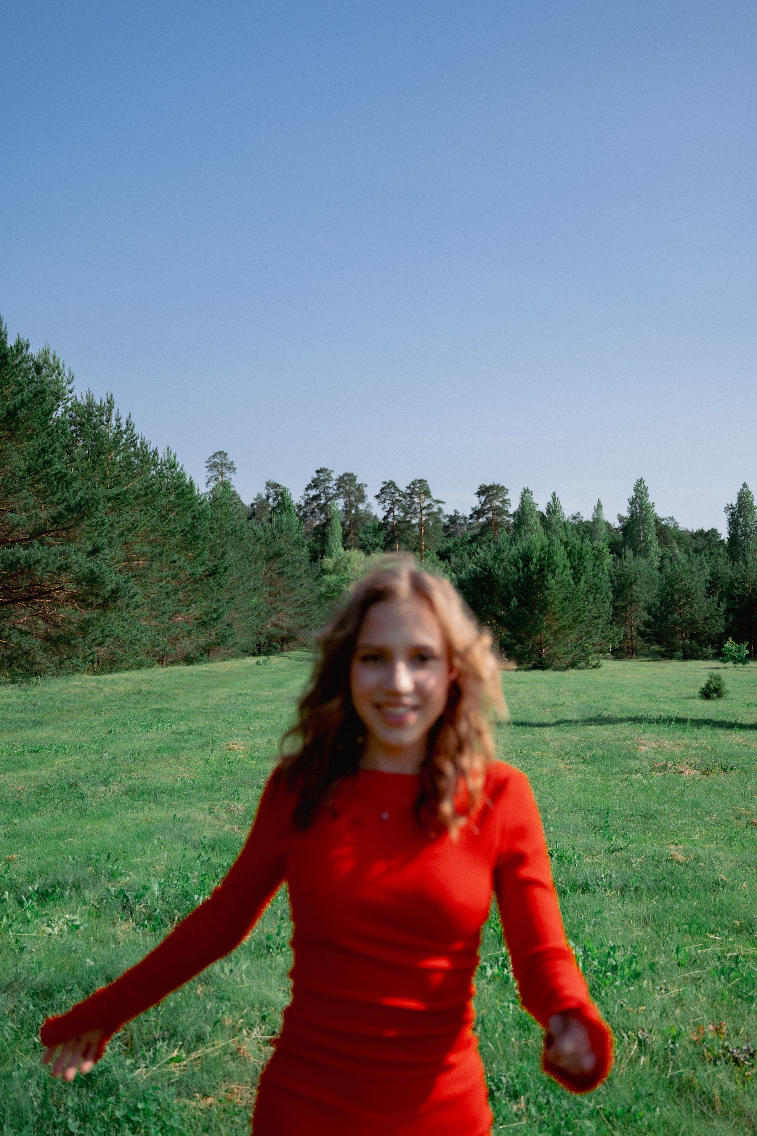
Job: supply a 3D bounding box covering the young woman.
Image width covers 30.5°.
[{"bbox_3d":[-0.080,0.810,1.790,0.710,1.650,0.500,0,-3,4],"label":"young woman"}]

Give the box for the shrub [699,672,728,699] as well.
[{"bbox_3d":[7.460,2.620,31.000,0.620,0.630,0.600,0,-3,0],"label":"shrub"}]

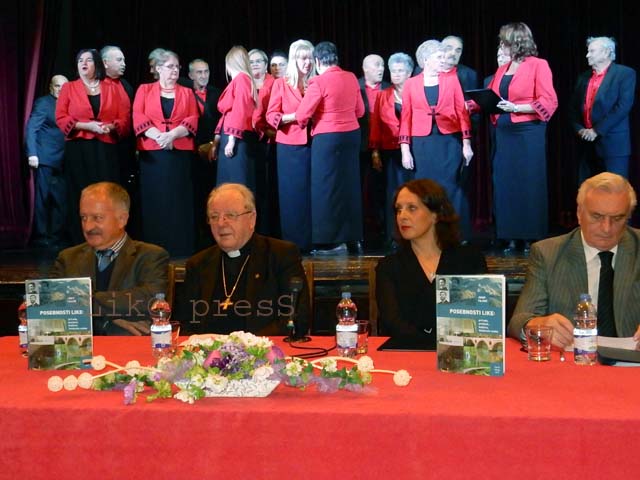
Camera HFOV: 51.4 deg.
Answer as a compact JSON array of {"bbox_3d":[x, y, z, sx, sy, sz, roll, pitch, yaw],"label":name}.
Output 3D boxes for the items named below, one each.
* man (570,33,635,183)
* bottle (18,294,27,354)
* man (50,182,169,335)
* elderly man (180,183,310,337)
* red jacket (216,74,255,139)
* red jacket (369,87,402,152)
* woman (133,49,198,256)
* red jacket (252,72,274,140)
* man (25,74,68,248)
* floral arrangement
[{"bbox_3d":[2.272,-0.773,5.417,0.360,1.726,0.530,-2,4,-34],"label":"man"},{"bbox_3d":[-1.001,0.295,2.289,0.067,0.213,0.067,0,3,0],"label":"bottle"},{"bbox_3d":[-0.797,0.451,2.507,0.530,1.340,0.750,0,3,-6],"label":"man"},{"bbox_3d":[-0.286,0.457,2.457,0.560,1.330,0.760,0,3,5],"label":"elderly man"},{"bbox_3d":[-0.689,-1.071,5.300,0.330,0.530,0.480,-1,1,-9],"label":"red jacket"},{"bbox_3d":[0.669,-1.022,5.600,0.500,0.530,0.300,-1,1,0],"label":"red jacket"},{"bbox_3d":[-1.226,-0.698,5.280,0.530,1.640,0.360,-1,1,-9],"label":"woman"},{"bbox_3d":[-0.501,-1.123,5.600,0.500,0.550,0.300,-1,1,-6],"label":"red jacket"},{"bbox_3d":[-2.701,-0.811,6.667,0.450,1.673,0.500,2,4,32],"label":"man"},{"bbox_3d":[-0.223,0.302,1.680,0.890,0.145,0.320,-1,1,2],"label":"floral arrangement"}]

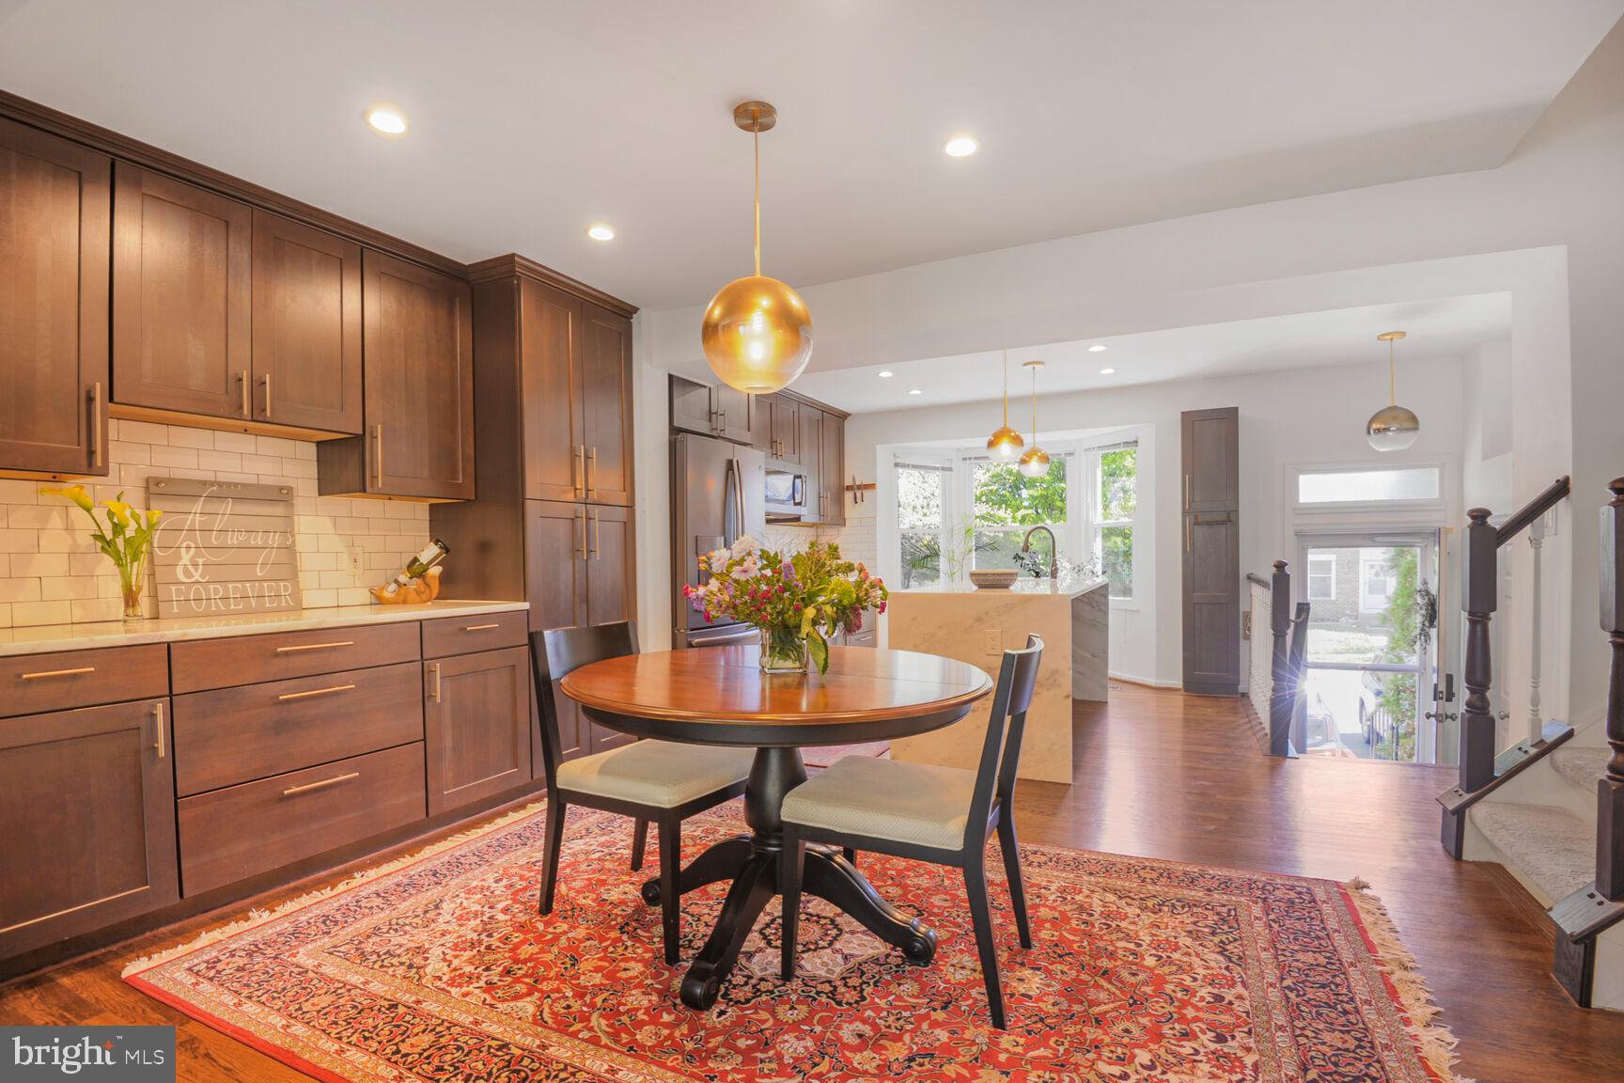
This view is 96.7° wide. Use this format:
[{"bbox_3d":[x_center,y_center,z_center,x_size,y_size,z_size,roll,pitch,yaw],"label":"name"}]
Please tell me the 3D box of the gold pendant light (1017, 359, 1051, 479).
[{"bbox_3d":[1.594,-0.878,5.216,0.220,0.840,0.220,-1,-1,27],"label":"gold pendant light"}]

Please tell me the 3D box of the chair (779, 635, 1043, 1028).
[{"bbox_3d":[0.289,0.708,1.956,0.600,0.890,0.490,-1,0,24],"label":"chair"}]

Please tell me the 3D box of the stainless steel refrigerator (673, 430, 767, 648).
[{"bbox_3d":[-0.820,0.280,4.790,0.730,1.780,0.900,0,0,27],"label":"stainless steel refrigerator"}]

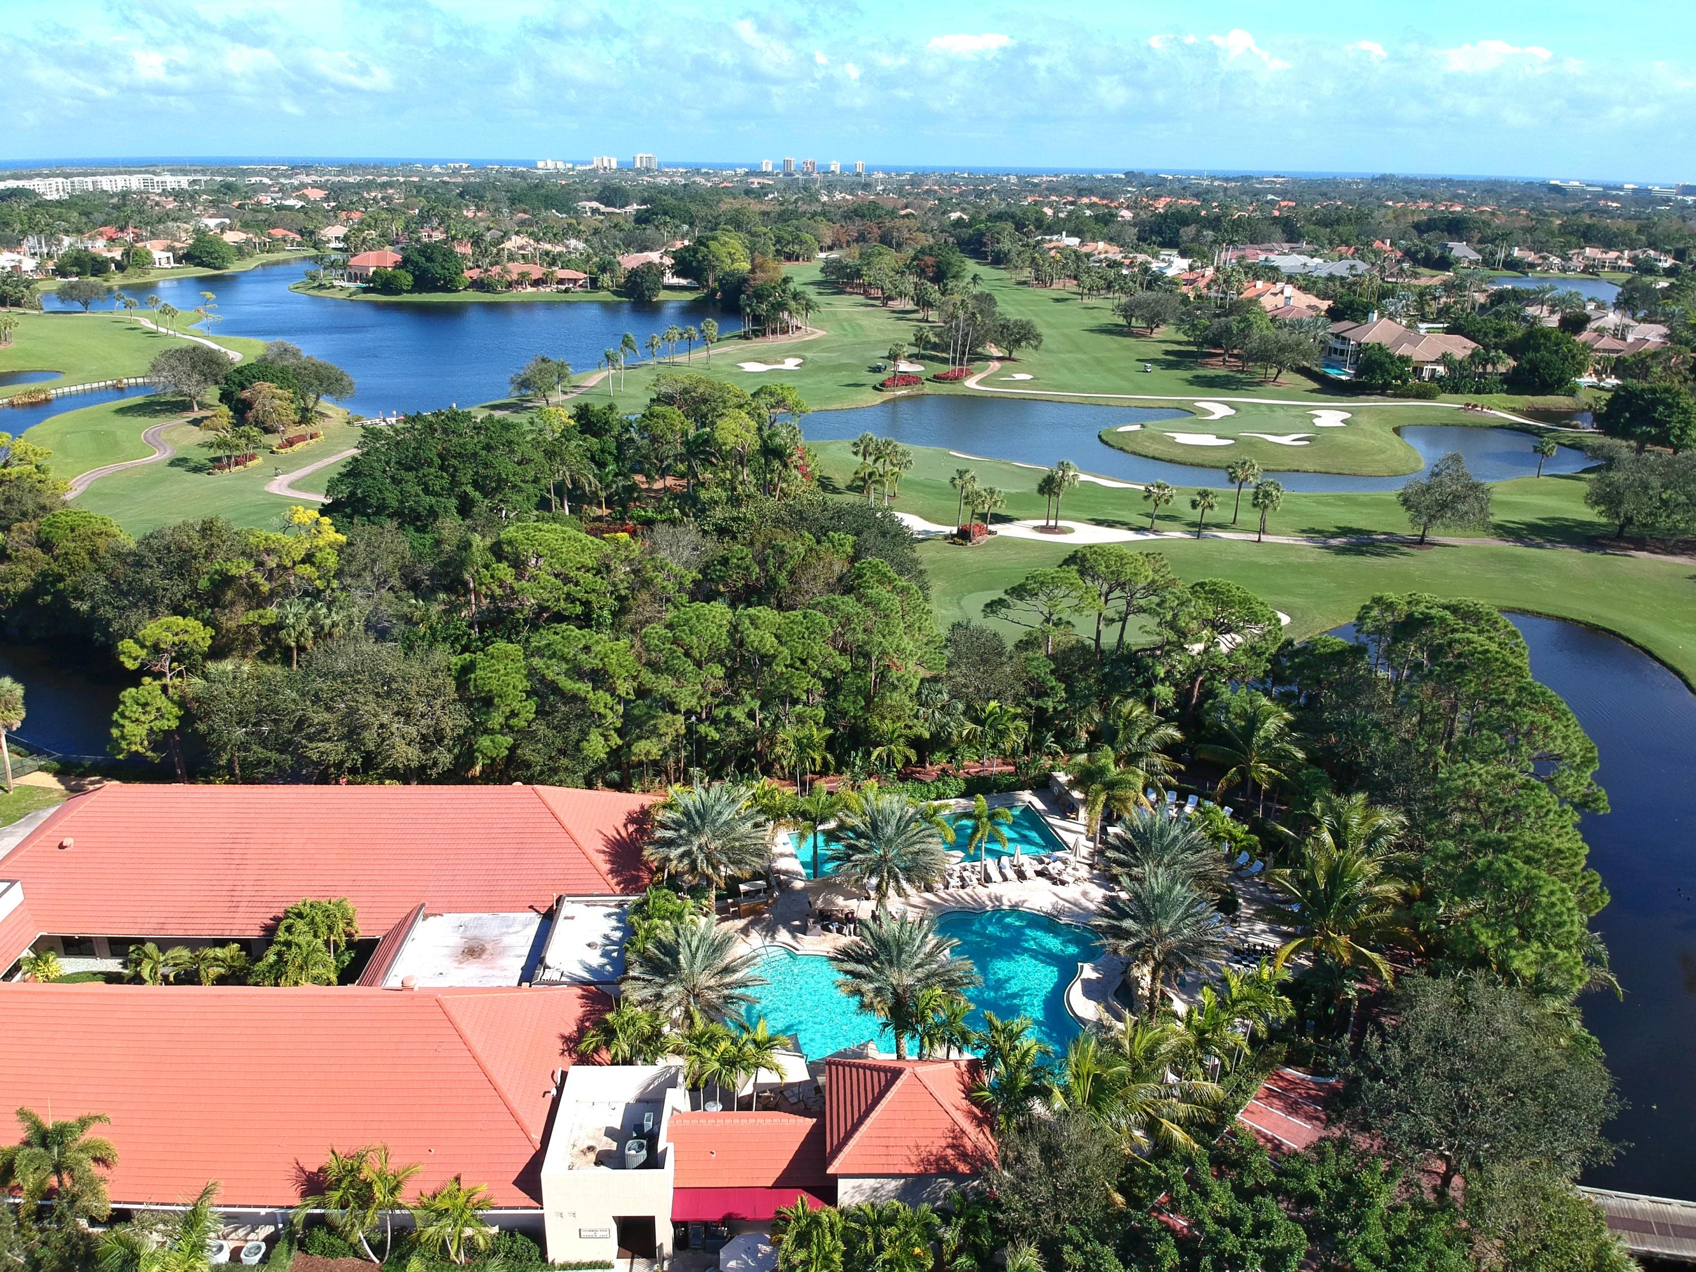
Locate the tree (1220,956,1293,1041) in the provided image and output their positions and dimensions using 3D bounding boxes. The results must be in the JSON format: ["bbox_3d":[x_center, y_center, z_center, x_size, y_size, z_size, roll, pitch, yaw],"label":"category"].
[{"bbox_3d":[20.750,19.937,62.723,3.900,6.200,3.900,1,21,0],"label":"tree"}]

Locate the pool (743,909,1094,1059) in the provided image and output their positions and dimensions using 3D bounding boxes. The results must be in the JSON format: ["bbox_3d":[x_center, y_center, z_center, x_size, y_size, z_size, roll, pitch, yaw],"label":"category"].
[{"bbox_3d":[4.062,19.096,65.821,20.300,1.200,14.000,1,21,0],"label":"pool"}]

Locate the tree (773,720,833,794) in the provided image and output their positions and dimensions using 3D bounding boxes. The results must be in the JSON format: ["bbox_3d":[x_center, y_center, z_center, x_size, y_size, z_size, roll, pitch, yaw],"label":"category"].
[{"bbox_3d":[-3.104,8.464,84.424,4.093,5.524,3.970,1,21,0],"label":"tree"}]

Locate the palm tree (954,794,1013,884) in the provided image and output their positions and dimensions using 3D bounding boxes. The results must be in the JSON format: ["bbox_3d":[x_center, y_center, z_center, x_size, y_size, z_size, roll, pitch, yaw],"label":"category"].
[{"bbox_3d":[8.155,12.373,74.034,3.504,5.949,3.399,1,21,0],"label":"palm tree"}]

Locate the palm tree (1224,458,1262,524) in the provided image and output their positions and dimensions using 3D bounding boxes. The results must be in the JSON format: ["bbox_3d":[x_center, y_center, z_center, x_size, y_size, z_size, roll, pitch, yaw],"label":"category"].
[{"bbox_3d":[49.735,-18.168,155.065,4.670,8.270,4.670,1,21,0],"label":"palm tree"}]

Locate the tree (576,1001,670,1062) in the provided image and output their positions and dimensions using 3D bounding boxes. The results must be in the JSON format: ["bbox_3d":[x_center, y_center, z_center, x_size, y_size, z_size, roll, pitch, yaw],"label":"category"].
[{"bbox_3d":[-10.139,19.202,55.859,4.301,5.823,4.172,1,21,0],"label":"tree"}]

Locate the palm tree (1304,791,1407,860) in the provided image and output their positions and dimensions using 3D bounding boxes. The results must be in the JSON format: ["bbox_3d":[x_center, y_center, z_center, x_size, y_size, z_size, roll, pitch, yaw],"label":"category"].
[{"bbox_3d":[30.739,14.013,74.700,7.200,8.900,7.200,1,21,0],"label":"palm tree"}]

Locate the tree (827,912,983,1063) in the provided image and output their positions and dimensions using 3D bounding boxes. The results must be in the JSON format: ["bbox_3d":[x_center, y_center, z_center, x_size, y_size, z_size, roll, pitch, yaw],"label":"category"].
[{"bbox_3d":[2.937,18.531,62.636,7.700,8.400,7.700,1,21,0],"label":"tree"}]

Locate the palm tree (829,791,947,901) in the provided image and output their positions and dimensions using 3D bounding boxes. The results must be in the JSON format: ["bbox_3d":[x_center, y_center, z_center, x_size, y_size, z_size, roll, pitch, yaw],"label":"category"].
[{"bbox_3d":[2.200,12.720,70.254,6.925,7.876,6.717,1,21,0],"label":"palm tree"}]

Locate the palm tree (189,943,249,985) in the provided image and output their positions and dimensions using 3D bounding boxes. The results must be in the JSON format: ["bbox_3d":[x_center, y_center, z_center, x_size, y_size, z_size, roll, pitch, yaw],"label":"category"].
[{"bbox_3d":[-32.735,17.298,63.914,3.109,3.068,3.016,1,21,0],"label":"palm tree"}]

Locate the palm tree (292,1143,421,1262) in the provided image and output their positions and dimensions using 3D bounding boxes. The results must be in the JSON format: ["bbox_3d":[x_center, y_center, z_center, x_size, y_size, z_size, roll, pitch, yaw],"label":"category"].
[{"bbox_3d":[-19.029,22.305,47.760,4.880,5.638,4.734,1,21,0],"label":"palm tree"}]

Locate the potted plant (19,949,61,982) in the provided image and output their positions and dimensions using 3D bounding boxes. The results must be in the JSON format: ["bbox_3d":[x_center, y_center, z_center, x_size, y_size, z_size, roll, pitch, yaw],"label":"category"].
[{"bbox_3d":[-42.659,17.724,64.694,1.900,1.900,1.800,1,21,0],"label":"potted plant"}]

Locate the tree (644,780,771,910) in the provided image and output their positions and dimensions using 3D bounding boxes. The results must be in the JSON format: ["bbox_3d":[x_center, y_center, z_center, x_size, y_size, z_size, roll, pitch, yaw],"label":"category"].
[{"bbox_3d":[-7.950,12.532,69.841,7.108,8.288,6.895,1,21,0],"label":"tree"}]

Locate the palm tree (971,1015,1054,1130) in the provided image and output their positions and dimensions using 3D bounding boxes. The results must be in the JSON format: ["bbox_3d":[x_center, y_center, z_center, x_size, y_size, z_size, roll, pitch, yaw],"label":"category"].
[{"bbox_3d":[7.203,19.568,54.095,3.592,6.810,3.484,1,21,0],"label":"palm tree"}]

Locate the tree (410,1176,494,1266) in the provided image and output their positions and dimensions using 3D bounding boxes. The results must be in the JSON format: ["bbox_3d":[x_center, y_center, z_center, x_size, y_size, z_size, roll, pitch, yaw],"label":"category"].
[{"bbox_3d":[-15.960,23.856,49.668,3.360,4.240,3.360,1,21,0],"label":"tree"}]

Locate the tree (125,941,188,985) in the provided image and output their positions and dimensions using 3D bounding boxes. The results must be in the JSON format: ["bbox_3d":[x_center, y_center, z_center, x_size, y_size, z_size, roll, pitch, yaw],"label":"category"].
[{"bbox_3d":[-35.927,17.204,63.893,3.316,3.183,3.216,1,21,0],"label":"tree"}]

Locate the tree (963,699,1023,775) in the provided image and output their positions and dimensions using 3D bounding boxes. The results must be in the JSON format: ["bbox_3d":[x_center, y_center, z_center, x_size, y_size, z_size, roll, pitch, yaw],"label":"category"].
[{"bbox_3d":[10.591,7.826,89.568,4.340,6.040,4.340,1,21,0],"label":"tree"}]

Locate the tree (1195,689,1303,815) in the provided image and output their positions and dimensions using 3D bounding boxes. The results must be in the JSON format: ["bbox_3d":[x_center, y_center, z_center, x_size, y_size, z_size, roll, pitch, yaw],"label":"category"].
[{"bbox_3d":[28.624,9.127,86.999,7.900,9.100,7.900,1,21,0],"label":"tree"}]

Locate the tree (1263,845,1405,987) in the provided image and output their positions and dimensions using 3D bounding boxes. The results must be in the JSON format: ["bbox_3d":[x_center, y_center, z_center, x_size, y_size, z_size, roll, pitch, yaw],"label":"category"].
[{"bbox_3d":[25.882,15.924,65.248,7.390,8.890,7.390,1,21,0],"label":"tree"}]

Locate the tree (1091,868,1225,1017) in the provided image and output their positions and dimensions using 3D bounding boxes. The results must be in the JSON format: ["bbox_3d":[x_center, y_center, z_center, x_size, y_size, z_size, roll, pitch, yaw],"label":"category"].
[{"bbox_3d":[16.819,17.178,66.250,7.300,8.700,7.300,1,21,0],"label":"tree"}]

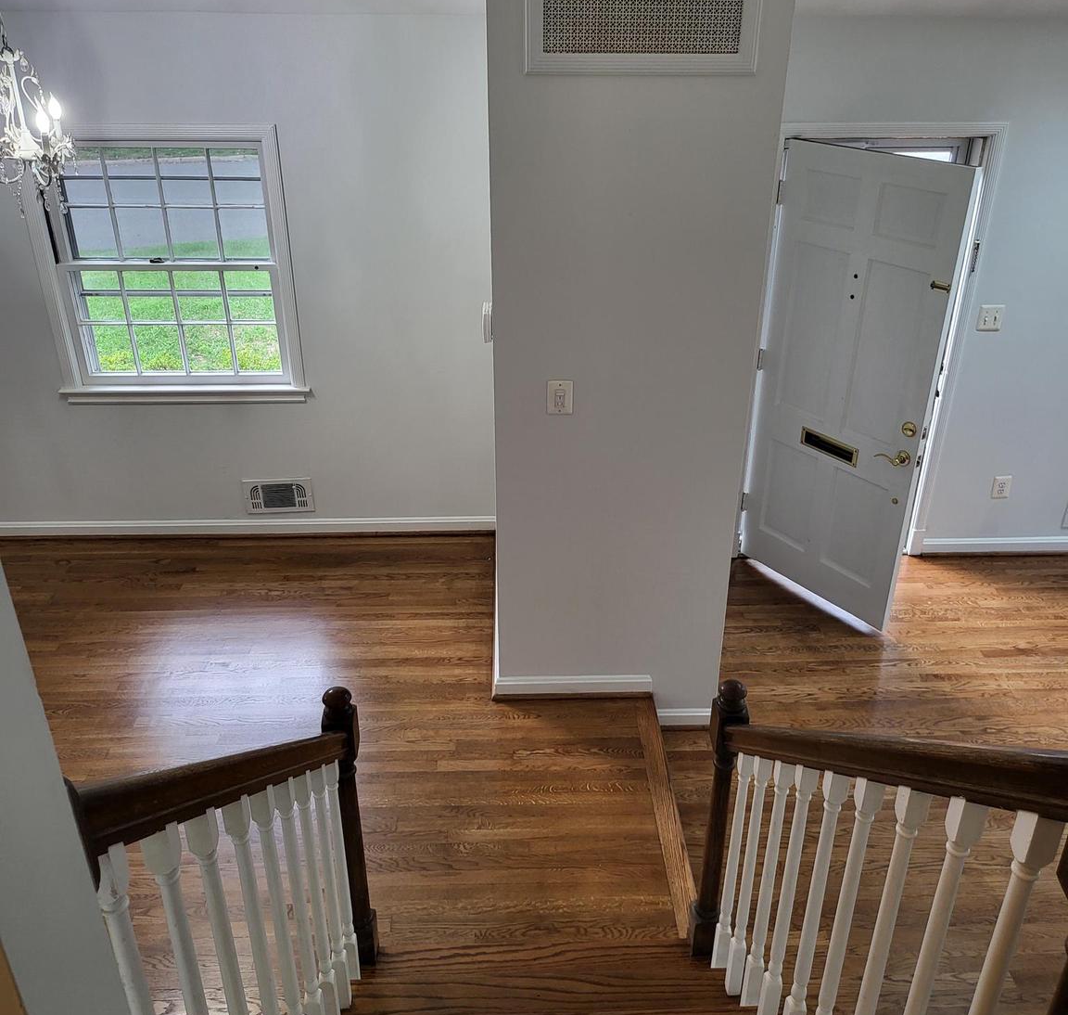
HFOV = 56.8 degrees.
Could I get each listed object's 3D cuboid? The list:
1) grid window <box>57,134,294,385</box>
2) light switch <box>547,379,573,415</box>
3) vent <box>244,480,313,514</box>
[{"bbox_3d":[-1.631,-1.082,4.455,1.001,1.113,0.090,-1,27,-2],"label":"grid window"},{"bbox_3d":[0.089,-0.364,3.299,0.086,0.125,0.015,-1,27,-2],"label":"light switch"},{"bbox_3d":[-1.280,-0.054,4.959,0.341,0.189,0.025,-1,27,-2],"label":"vent"}]

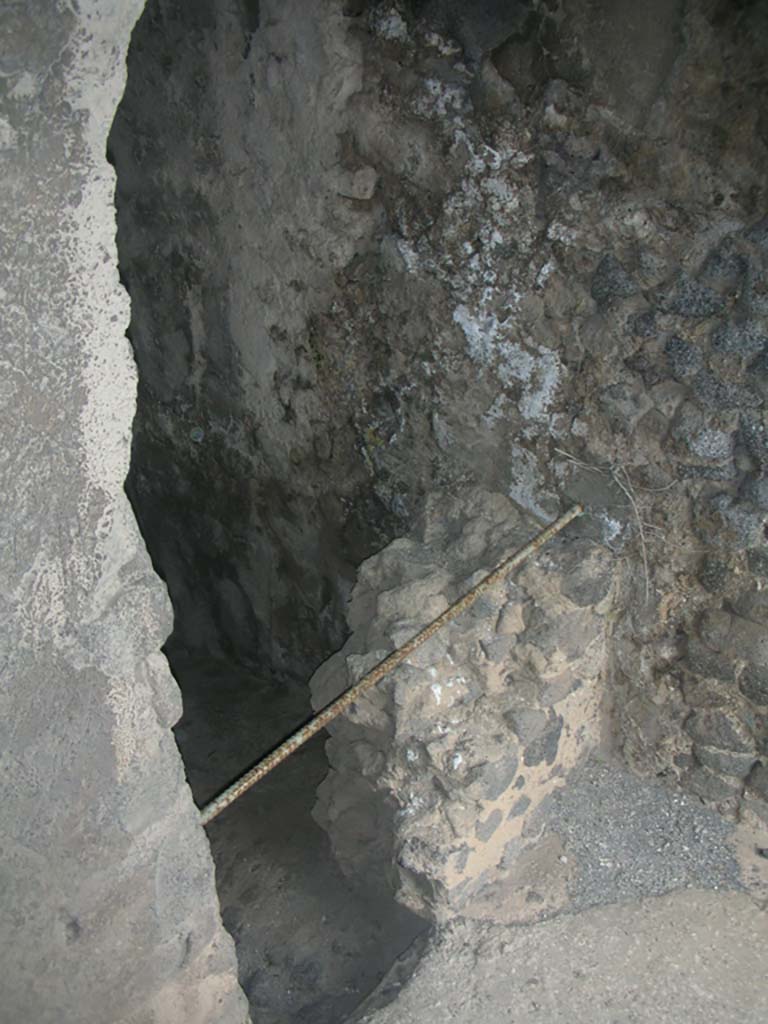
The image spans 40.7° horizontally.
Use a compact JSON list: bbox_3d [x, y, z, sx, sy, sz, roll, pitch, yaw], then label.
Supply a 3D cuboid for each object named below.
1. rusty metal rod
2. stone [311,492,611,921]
[{"bbox_3d":[0.066,0.212,1.755,0.018,0.018,1.106,20,36,33],"label":"rusty metal rod"},{"bbox_3d":[0.122,0.342,2.012,0.360,0.520,0.530,21,36,34],"label":"stone"}]

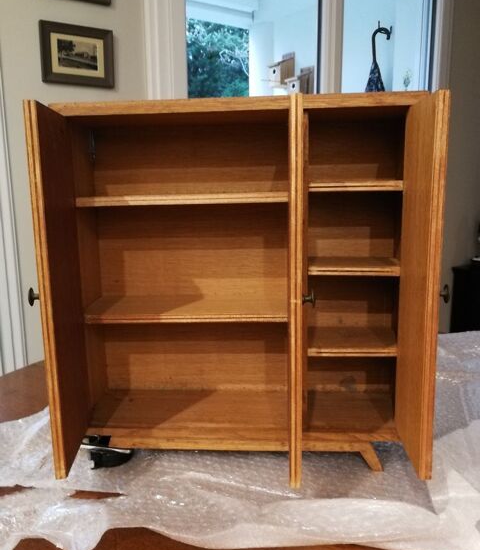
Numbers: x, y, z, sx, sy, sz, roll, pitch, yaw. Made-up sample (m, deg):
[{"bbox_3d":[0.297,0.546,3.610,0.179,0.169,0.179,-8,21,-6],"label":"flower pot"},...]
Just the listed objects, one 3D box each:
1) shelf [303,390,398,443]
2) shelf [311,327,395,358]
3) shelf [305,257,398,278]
[{"bbox_3d":[0.138,0.173,0.621,0.112,0.011,0.119,0,9,4],"label":"shelf"},{"bbox_3d":[0.137,0.082,0.619,0.112,0.010,0.095,0,9,4],"label":"shelf"},{"bbox_3d":[0.135,-0.011,0.605,0.112,0.010,0.095,0,9,4],"label":"shelf"}]

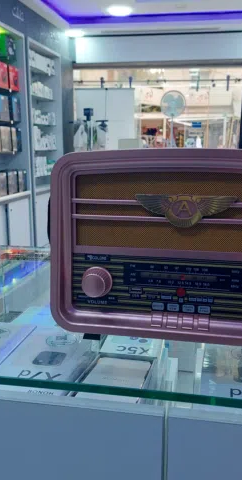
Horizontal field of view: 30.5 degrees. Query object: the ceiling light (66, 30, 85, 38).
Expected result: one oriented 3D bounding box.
[{"bbox_3d":[-0.569,-2.573,5.550,0.225,0.040,0.225,0,13,0],"label":"ceiling light"}]

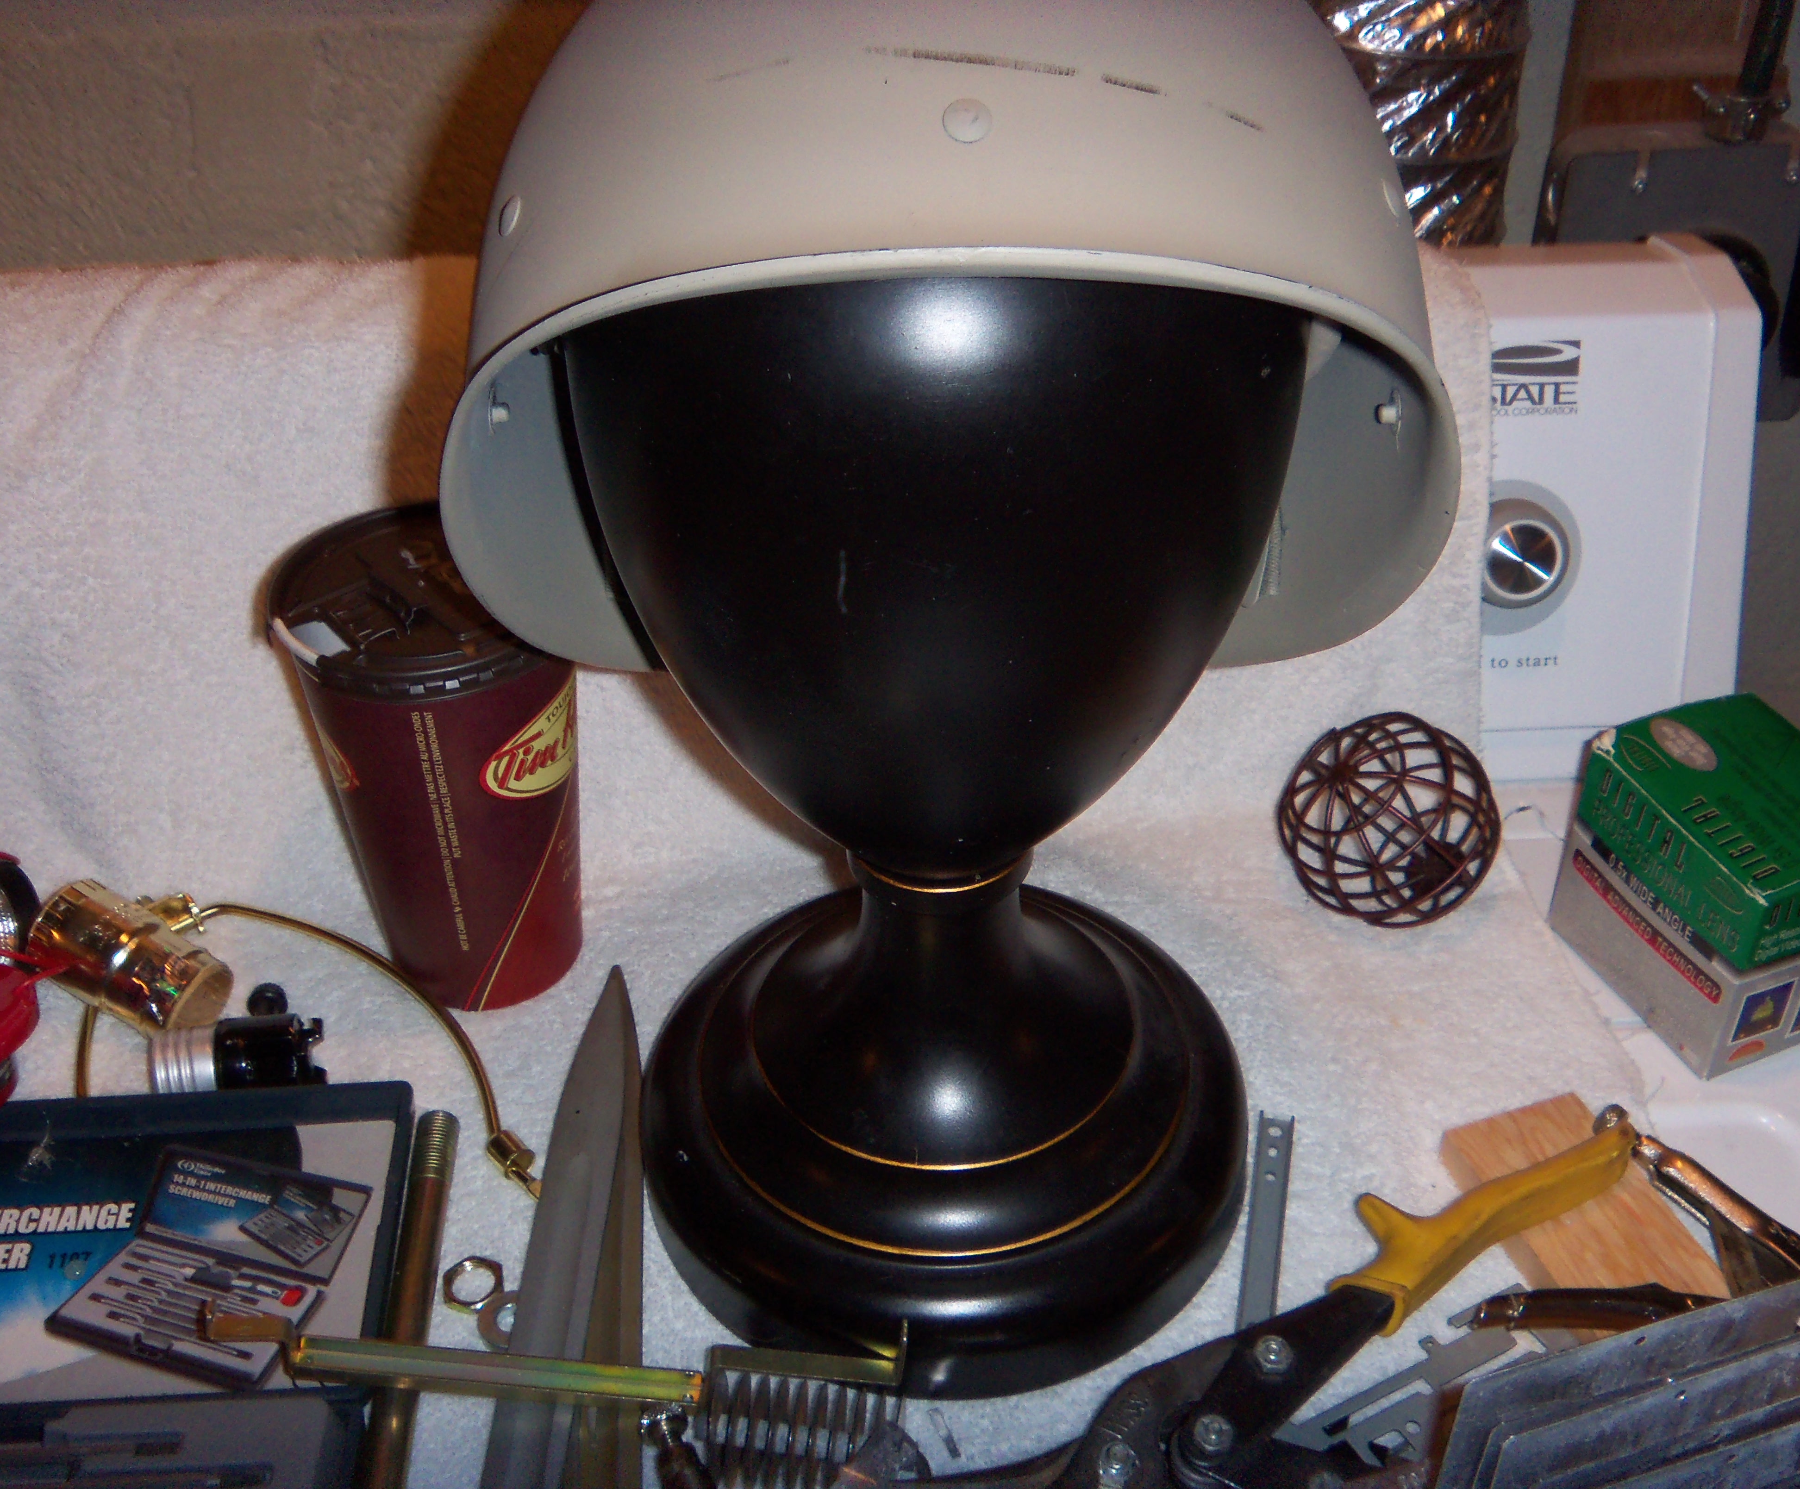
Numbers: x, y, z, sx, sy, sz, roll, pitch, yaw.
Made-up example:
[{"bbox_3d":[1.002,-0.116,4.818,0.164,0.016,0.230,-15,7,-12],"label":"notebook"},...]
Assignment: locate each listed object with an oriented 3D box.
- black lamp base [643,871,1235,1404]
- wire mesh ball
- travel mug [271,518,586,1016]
[{"bbox_3d":[0.012,0.072,0.564,0.176,0.118,0.176,0,38,0],"label":"black lamp base"},{"bbox_3d":[0.161,0.025,0.661,0.073,0.073,0.073,0,38,0],"label":"wire mesh ball"},{"bbox_3d":[-0.137,0.010,0.625,0.094,0.144,0.094,0,38,0],"label":"travel mug"}]

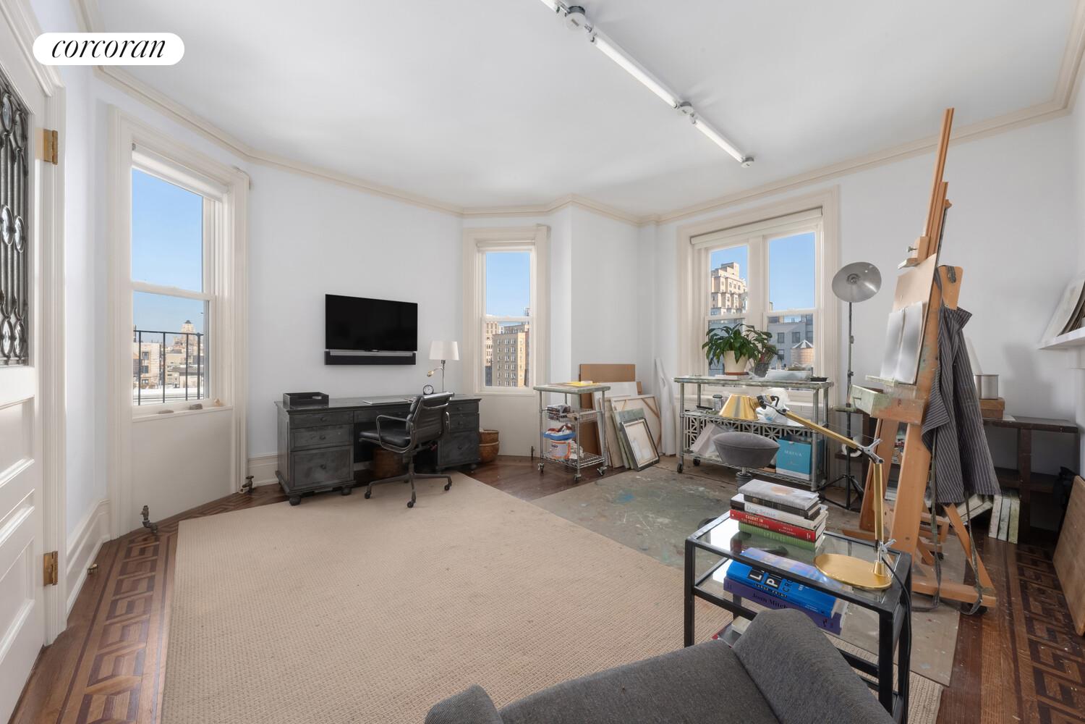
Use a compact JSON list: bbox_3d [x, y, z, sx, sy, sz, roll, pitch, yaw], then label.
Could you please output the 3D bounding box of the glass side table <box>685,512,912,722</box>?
[{"bbox_3d":[0.773,0.860,1.203,0.425,0.600,0.490,0,0,-42],"label":"glass side table"}]

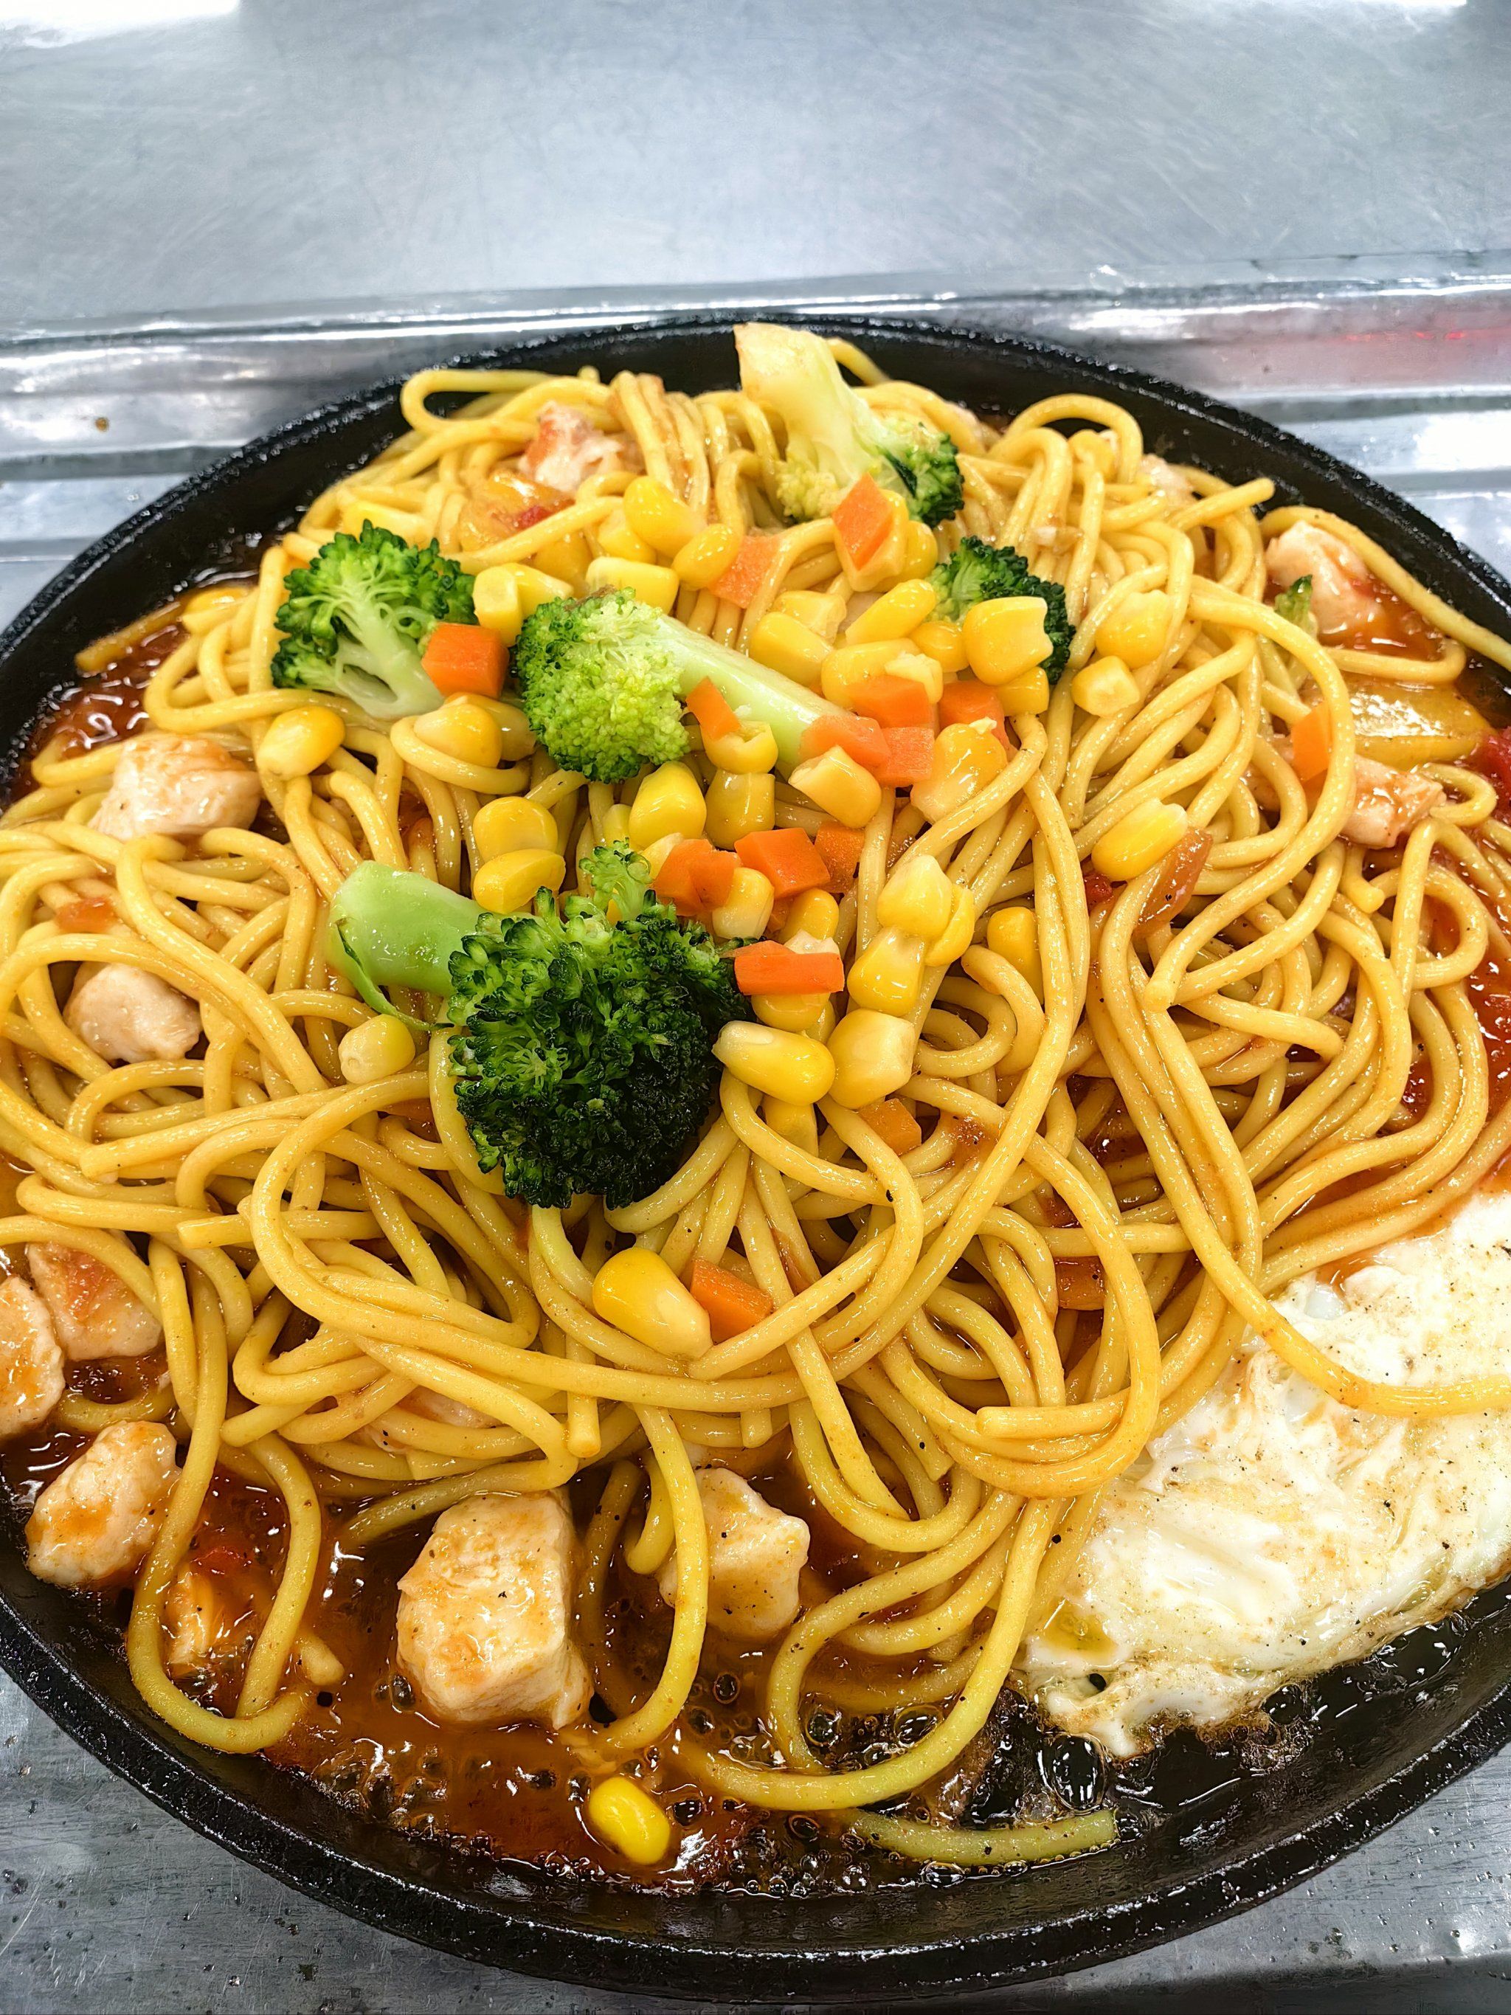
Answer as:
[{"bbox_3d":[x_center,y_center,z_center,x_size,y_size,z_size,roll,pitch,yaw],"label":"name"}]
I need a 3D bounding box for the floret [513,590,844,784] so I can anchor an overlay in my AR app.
[{"bbox_3d":[-0.011,-0.042,0.211,0.042,0.023,0.024,27,59,7],"label":"floret"}]

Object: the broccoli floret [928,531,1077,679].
[{"bbox_3d":[0.034,-0.057,0.228,0.025,0.022,0.024,-38,65,-19],"label":"broccoli floret"}]

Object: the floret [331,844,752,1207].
[{"bbox_3d":[-0.025,0.000,0.178,0.050,0.036,0.039,30,60,15],"label":"floret"}]

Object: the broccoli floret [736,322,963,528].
[{"bbox_3d":[0.014,-0.097,0.262,0.029,0.025,0.043,-30,73,-20],"label":"broccoli floret"}]

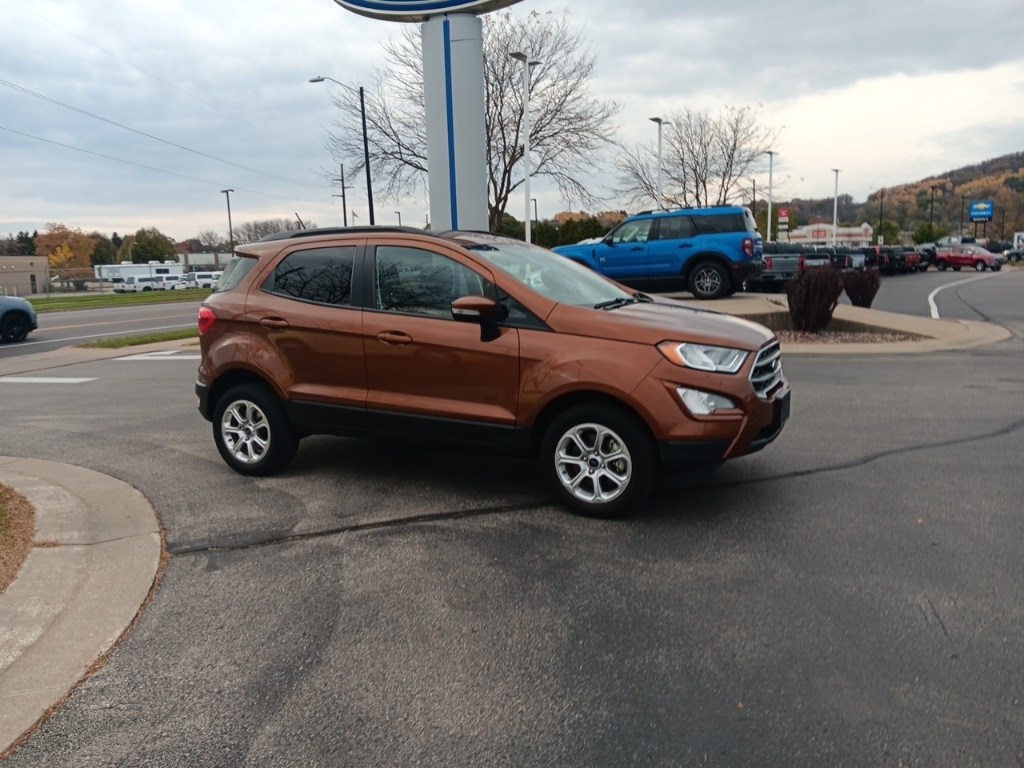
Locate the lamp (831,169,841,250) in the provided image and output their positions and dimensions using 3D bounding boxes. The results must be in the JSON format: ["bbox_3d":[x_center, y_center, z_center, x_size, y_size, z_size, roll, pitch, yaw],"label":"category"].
[{"bbox_3d":[25.918,-13.258,61.636,0.450,7.620,1.400,5,12,37],"label":"lamp"}]

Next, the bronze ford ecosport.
[{"bbox_3d":[-0.285,-0.256,5.345,4.100,1.650,1.850,3,11,26],"label":"bronze ford ecosport"}]

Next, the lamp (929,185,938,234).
[{"bbox_3d":[48.325,-18.545,88.697,0.500,8.340,1.200,5,12,37],"label":"lamp"}]

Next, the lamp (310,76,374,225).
[{"bbox_3d":[-7.266,-8.438,34.012,2.400,9.600,0.350,0,10,12],"label":"lamp"}]

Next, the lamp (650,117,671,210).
[{"bbox_3d":[6.703,-8.093,34.625,0.450,7.490,1.500,5,12,37],"label":"lamp"}]

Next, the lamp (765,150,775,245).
[{"bbox_3d":[16.165,-10.638,48.126,0.450,7.490,1.400,5,12,37],"label":"lamp"}]

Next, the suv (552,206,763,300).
[{"bbox_3d":[2.760,-2.630,15.600,4.390,1.780,1.930,2,10,22],"label":"suv"}]

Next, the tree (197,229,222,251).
[{"bbox_3d":[-68.837,-29.260,175.999,5.600,11.970,5.600,-2,10,0],"label":"tree"}]

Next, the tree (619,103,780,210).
[{"bbox_3d":[9.766,-9.908,40.767,8.400,9.180,8.000,-2,10,0],"label":"tree"}]

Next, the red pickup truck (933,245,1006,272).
[{"bbox_3d":[33.291,-9.183,56.200,1.900,1.810,5.350,-5,10,-20],"label":"red pickup truck"}]

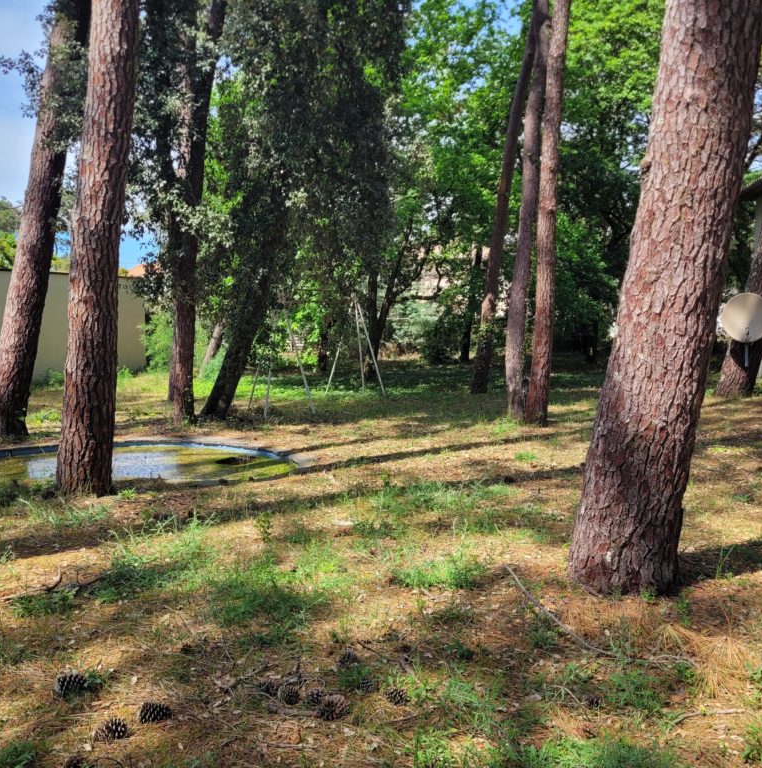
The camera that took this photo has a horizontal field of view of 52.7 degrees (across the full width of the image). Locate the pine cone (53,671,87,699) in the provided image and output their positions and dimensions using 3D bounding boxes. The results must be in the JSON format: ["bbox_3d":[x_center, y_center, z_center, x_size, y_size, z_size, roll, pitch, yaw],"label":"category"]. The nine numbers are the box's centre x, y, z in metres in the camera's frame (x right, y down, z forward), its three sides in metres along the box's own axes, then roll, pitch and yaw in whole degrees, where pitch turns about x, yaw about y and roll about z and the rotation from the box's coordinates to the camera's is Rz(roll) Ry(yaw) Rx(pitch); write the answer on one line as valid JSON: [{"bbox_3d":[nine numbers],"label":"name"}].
[{"bbox_3d":[-1.267,1.226,3.138,0.140,0.098,0.105,-2,6,-23],"label":"pine cone"}]

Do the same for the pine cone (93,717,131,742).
[{"bbox_3d":[-0.978,1.259,2.802,0.138,0.092,0.100,-1,5,-12],"label":"pine cone"}]

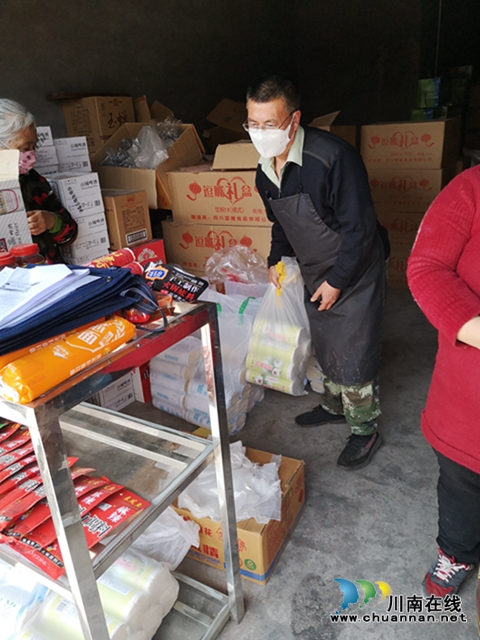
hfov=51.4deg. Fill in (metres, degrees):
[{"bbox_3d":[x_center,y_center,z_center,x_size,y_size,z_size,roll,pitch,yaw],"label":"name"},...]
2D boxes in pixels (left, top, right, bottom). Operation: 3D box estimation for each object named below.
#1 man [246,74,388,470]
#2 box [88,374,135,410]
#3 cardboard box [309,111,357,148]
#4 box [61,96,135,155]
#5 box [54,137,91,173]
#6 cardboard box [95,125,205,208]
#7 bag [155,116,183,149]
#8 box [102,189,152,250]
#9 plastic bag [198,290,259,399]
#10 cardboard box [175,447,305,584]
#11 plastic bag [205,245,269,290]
[{"bbox_3d":[0.346,-0.154,2.018,0.580,1.550,0.500,-22,27,-37],"label":"man"},{"bbox_3d":[-0.754,0.381,2.745,0.260,0.175,0.205,11,26,35],"label":"box"},{"bbox_3d":[0.637,-1.419,4.010,0.450,0.370,0.420,11,26,34],"label":"cardboard box"},{"bbox_3d":[-0.986,-1.375,3.545,0.392,0.350,0.309,13,27,36],"label":"box"},{"bbox_3d":[-0.970,-0.870,2.639,0.260,0.175,0.205,10,25,32],"label":"box"},{"bbox_3d":[-0.721,-1.163,3.696,0.545,0.299,0.669,10,45,14],"label":"cardboard box"},{"bbox_3d":[-0.496,-1.301,3.464,0.200,0.220,0.200,7,24,27],"label":"bag"},{"bbox_3d":[-0.630,-0.522,2.548,0.250,0.250,0.225,10,25,32],"label":"box"},{"bbox_3d":[-0.051,0.139,2.471,0.300,0.610,0.280,7,24,27],"label":"plastic bag"},{"bbox_3d":[0.015,0.671,1.810,0.332,0.213,0.384,7,24,27],"label":"cardboard box"},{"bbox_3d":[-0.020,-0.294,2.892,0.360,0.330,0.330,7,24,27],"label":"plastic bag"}]

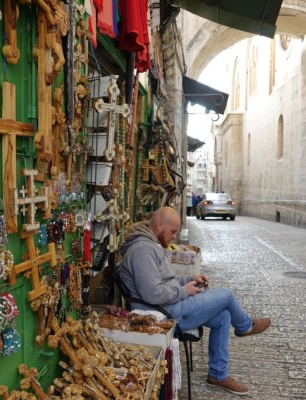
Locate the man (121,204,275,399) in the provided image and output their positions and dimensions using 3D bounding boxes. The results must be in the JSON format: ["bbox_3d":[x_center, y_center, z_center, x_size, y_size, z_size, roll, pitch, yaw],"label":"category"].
[{"bbox_3d":[0.270,0.675,2.780,0.980,1.280,0.550,1,3,8],"label":"man"}]

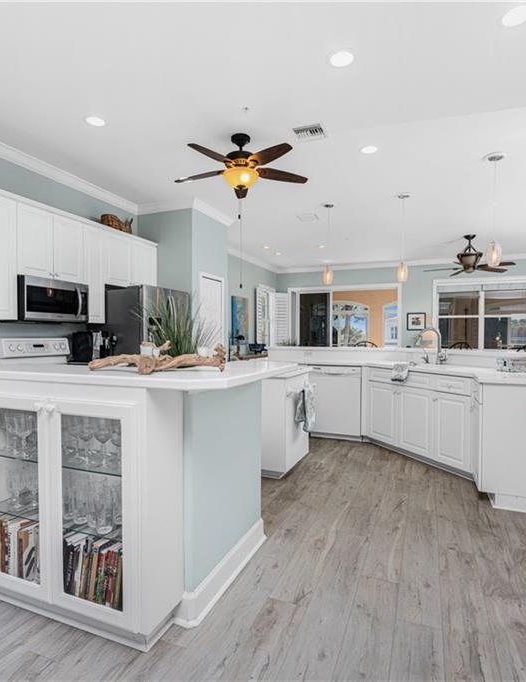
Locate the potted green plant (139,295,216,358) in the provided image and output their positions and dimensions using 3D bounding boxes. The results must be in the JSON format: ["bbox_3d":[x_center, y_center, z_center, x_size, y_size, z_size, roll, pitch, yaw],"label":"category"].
[{"bbox_3d":[-0.591,-0.037,2.715,0.580,0.570,0.580,0,1,22],"label":"potted green plant"}]

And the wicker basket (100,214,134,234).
[{"bbox_3d":[-1.736,-1.352,4.776,0.270,0.250,0.500,0,1,22],"label":"wicker basket"}]

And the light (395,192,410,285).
[{"bbox_3d":[1.724,-1.250,4.929,0.160,1.060,0.160,0,1,22],"label":"light"}]

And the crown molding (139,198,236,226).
[{"bbox_3d":[-1.076,-1.747,5.660,0.940,0.120,1.170,0,1,22],"label":"crown molding"}]

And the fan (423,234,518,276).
[{"bbox_3d":[3.504,-1.479,6.766,1.500,0.660,1.500,0,1,22],"label":"fan"}]

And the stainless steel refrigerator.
[{"bbox_3d":[-1.464,0.269,4.761,0.820,1.730,0.920,0,1,22],"label":"stainless steel refrigerator"}]

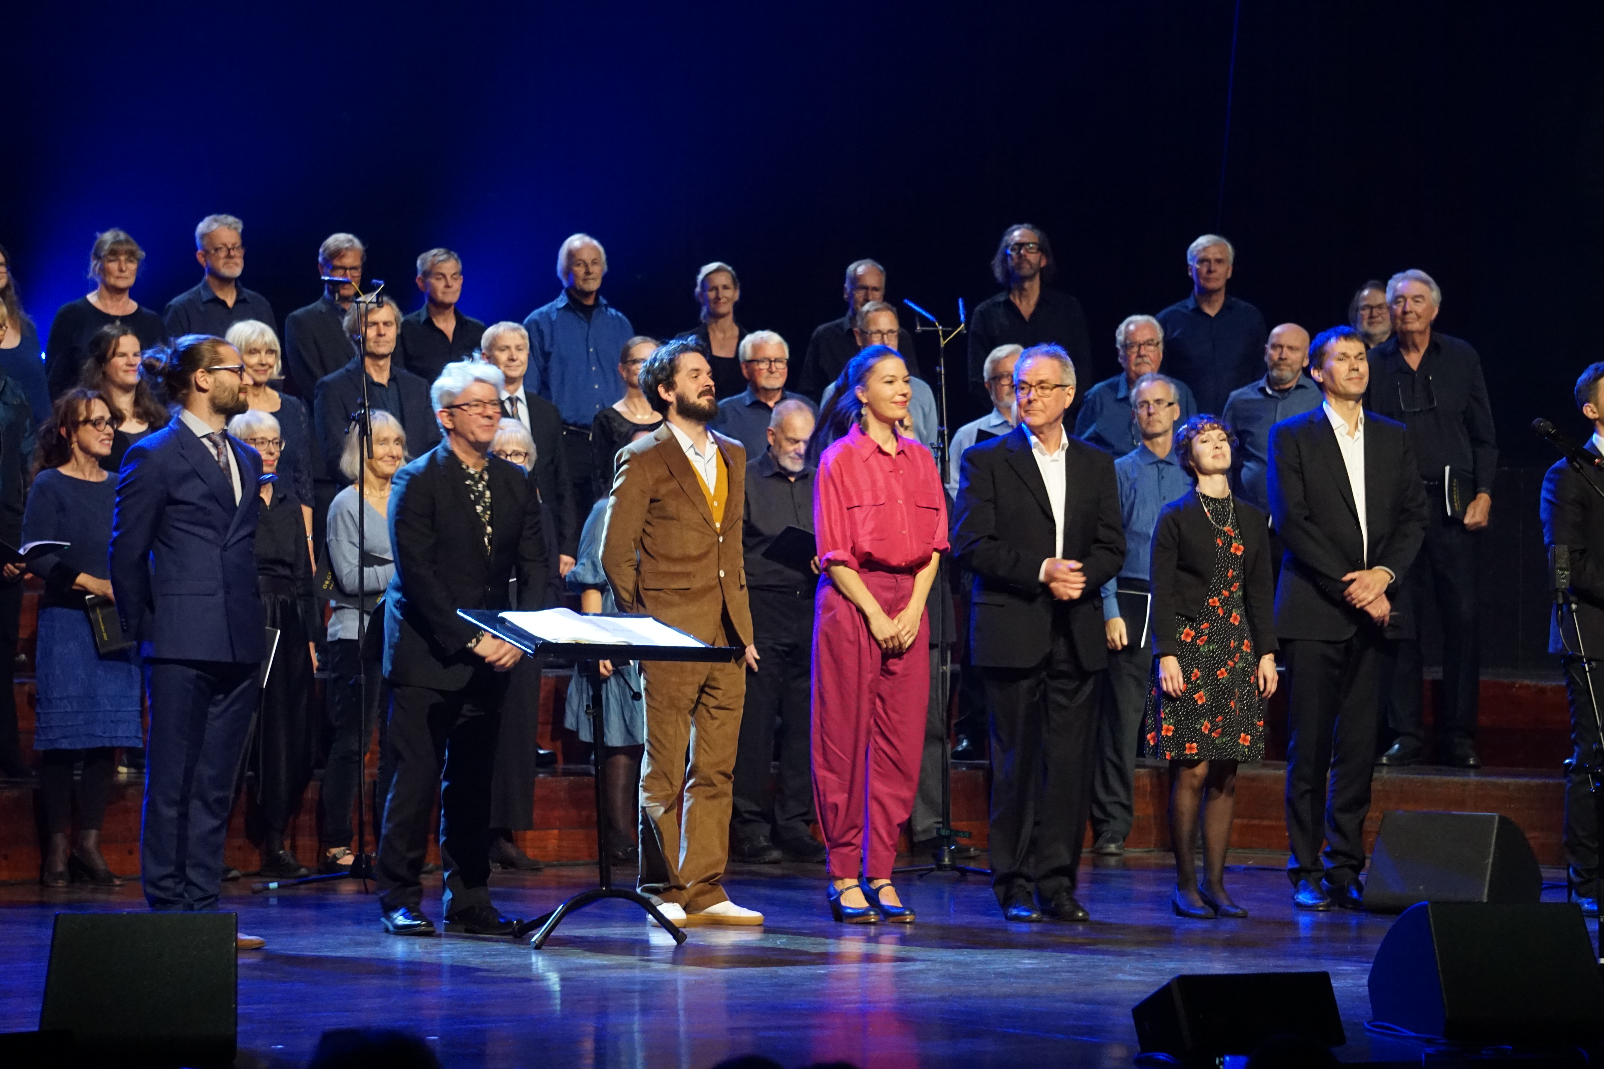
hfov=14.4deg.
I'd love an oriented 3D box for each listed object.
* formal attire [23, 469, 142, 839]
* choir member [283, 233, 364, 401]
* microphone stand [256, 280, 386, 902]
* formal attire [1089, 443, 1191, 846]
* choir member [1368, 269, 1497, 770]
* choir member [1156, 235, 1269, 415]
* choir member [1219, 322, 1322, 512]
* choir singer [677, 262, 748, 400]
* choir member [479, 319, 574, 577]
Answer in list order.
[{"bbox_3d":[-2.455,0.410,21.700,0.450,1.270,0.340,0,0,-25],"label":"formal attire"},{"bbox_3d":[-1.882,-0.310,25.300,0.500,1.760,0.330,0,0,-20],"label":"choir member"},{"bbox_3d":[-1.485,0.164,21.200,0.580,2.050,0.580,0,0,-30],"label":"microphone stand"},{"bbox_3d":[1.268,0.401,23.150,0.480,1.460,0.300,0,0,-3],"label":"formal attire"},{"bbox_3d":[2.354,-0.061,23.700,0.530,1.870,0.360,0,0,12],"label":"choir member"},{"bbox_3d":[1.662,-0.323,25.700,0.530,1.788,0.340,0,0,0],"label":"choir member"},{"bbox_3d":[1.878,0.025,24.600,0.520,1.720,0.340,0,0,3],"label":"choir member"},{"bbox_3d":[-0.353,-0.270,25.300,0.440,1.640,0.300,0,0,-3],"label":"choir singer"},{"bbox_3d":[-1.091,0.034,24.150,0.500,1.700,0.340,0,0,-8],"label":"choir member"}]

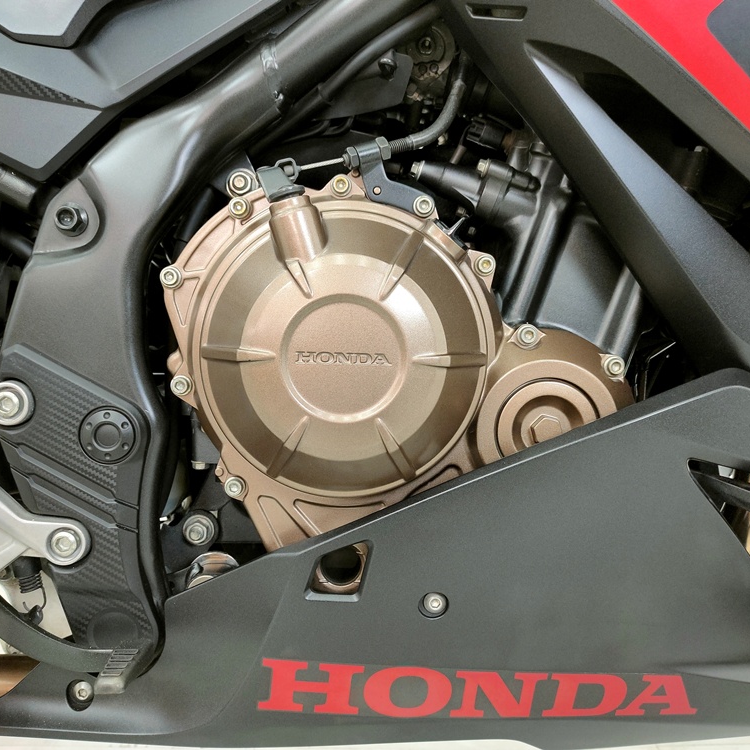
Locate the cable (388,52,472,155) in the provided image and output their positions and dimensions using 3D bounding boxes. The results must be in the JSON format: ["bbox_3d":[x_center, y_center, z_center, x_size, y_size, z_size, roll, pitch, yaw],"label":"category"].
[{"bbox_3d":[0.035,-0.173,0.590,0.052,0.063,0.032,0,2,-1],"label":"cable"}]

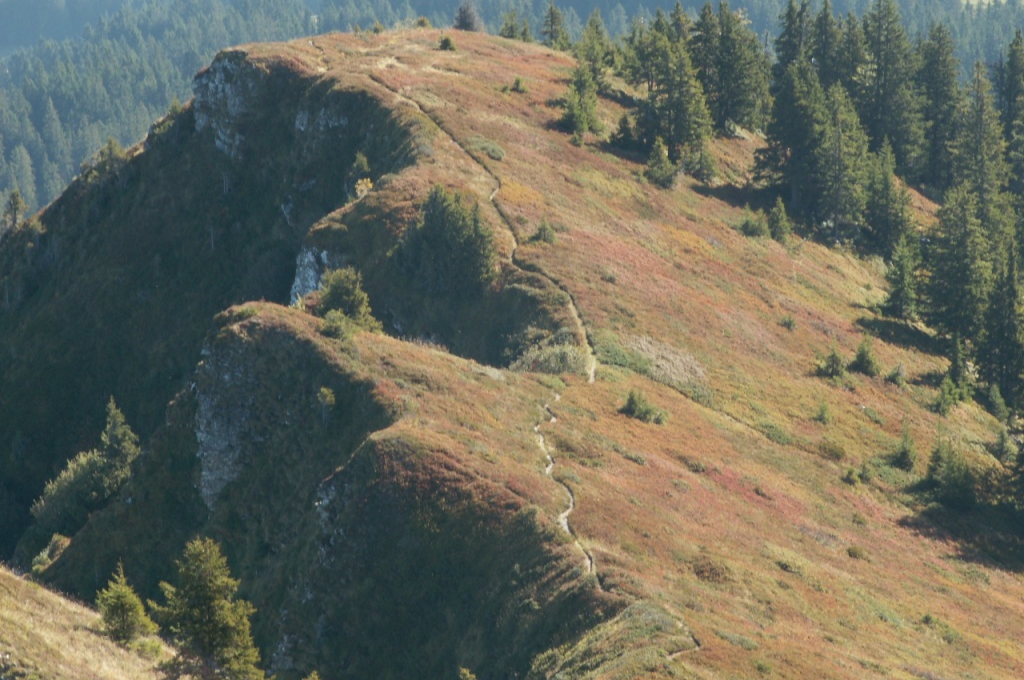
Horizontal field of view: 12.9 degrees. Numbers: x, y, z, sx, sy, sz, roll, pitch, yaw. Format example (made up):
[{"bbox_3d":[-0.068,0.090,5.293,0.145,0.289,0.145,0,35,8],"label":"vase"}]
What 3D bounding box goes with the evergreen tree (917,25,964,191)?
[{"bbox_3d":[36.180,-19.880,383.000,3.890,14.290,3.890,0,12,0],"label":"evergreen tree"}]

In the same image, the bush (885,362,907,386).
[{"bbox_3d":[30.670,2.760,362.000,1.760,1.860,1.670,0,10,0],"label":"bush"}]

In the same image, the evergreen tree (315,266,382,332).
[{"bbox_3d":[-12.028,-2.998,335.000,4.885,4.562,3.908,0,13,0],"label":"evergreen tree"}]

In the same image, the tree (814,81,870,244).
[{"bbox_3d":[30.300,-16.370,415.000,5.130,14.050,4.880,0,10,0],"label":"tree"}]

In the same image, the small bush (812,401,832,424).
[{"bbox_3d":[23.668,5.526,345.000,1.525,1.710,1.448,0,13,0],"label":"small bush"}]

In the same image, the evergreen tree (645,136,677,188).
[{"bbox_3d":[14.440,-17.260,440.000,3.110,4.900,2.960,0,10,0],"label":"evergreen tree"}]

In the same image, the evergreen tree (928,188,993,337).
[{"bbox_3d":[37.374,-6.222,378.000,5.846,13.757,5.554,0,13,0],"label":"evergreen tree"}]

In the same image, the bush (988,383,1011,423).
[{"bbox_3d":[37.620,4.830,350.000,1.860,3.000,1.760,0,10,0],"label":"bush"}]

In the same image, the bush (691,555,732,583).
[{"bbox_3d":[12.340,14.140,280.000,2.600,1.430,2.340,0,10,0],"label":"bush"}]

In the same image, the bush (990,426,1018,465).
[{"bbox_3d":[36.450,7.810,335.000,2.070,2.730,1.970,0,10,0],"label":"bush"}]

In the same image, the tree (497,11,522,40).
[{"bbox_3d":[-0.140,-30.230,432.000,2.290,2.490,2.290,0,12,0],"label":"tree"}]

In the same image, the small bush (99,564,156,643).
[{"bbox_3d":[-18.313,12.470,215.000,2.850,4.033,2.708,0,13,0],"label":"small bush"}]

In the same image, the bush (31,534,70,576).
[{"bbox_3d":[-29.570,13.810,290.000,2.560,2.610,2.180,0,10,0],"label":"bush"}]

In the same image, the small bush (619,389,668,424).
[{"bbox_3d":[9.356,4.731,322.000,3.273,2.326,2.618,0,13,0],"label":"small bush"}]

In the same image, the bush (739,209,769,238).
[{"bbox_3d":[19.100,-9.340,358.000,2.370,2.170,2.370,0,12,0],"label":"bush"}]

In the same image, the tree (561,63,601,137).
[{"bbox_3d":[6.050,-21.440,400.000,3.540,6.310,3.540,0,12,0],"label":"tree"}]

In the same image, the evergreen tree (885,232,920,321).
[{"bbox_3d":[33.476,-5.444,388.000,3.086,7.675,2.932,0,13,0],"label":"evergreen tree"}]

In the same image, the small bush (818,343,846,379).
[{"bbox_3d":[22.940,1.430,325.000,2.150,2.560,2.150,0,12,0],"label":"small bush"}]

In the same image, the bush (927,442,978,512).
[{"bbox_3d":[32.896,10.119,338.000,3.883,4.939,3.689,0,13,0],"label":"bush"}]

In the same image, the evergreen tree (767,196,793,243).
[{"bbox_3d":[24.530,-11.050,415.000,2.380,4.090,2.260,0,10,0],"label":"evergreen tree"}]

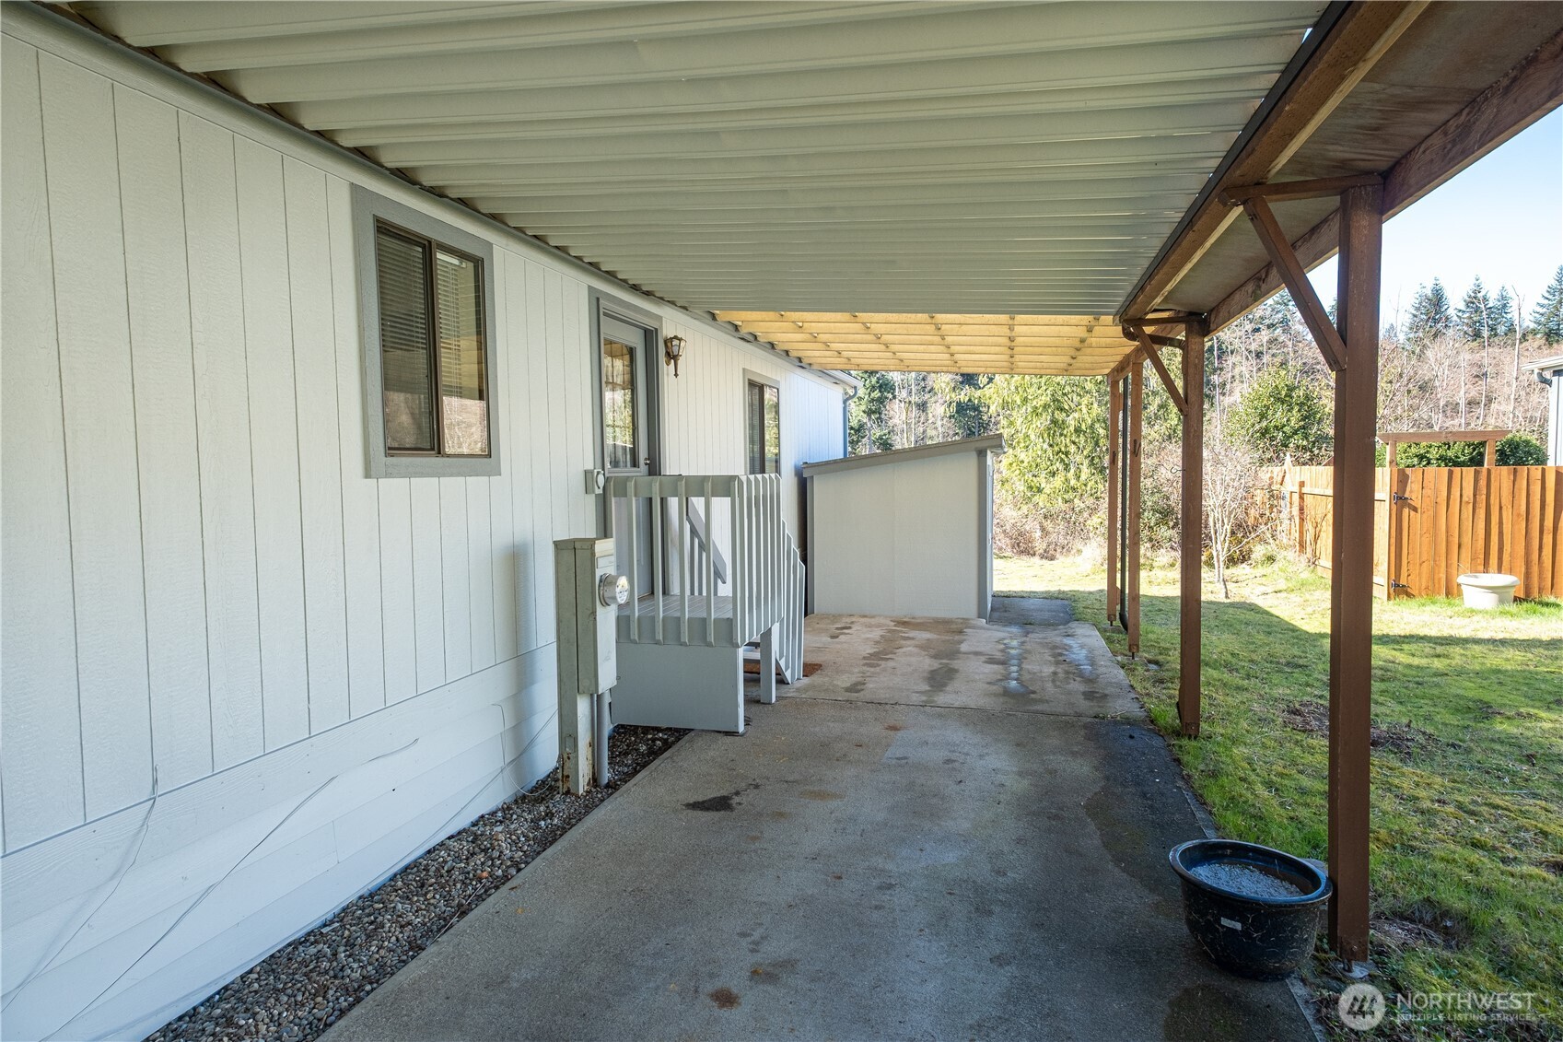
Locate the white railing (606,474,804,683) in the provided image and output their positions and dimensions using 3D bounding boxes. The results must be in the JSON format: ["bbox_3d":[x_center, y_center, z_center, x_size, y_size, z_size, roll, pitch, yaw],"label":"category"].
[{"bbox_3d":[-0.481,0.505,6.411,0.950,1.720,1.760,0,3,15],"label":"white railing"}]

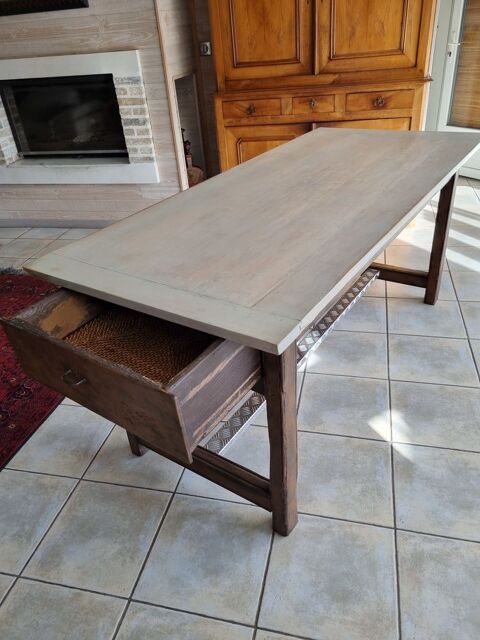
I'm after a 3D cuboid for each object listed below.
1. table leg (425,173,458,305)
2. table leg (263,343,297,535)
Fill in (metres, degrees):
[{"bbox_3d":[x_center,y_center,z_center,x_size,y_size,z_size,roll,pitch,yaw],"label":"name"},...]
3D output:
[{"bbox_3d":[0.940,-0.411,2.235,0.050,0.750,0.064,16,38,31],"label":"table leg"},{"bbox_3d":[0.108,0.291,1.227,0.050,0.750,0.064,16,38,31],"label":"table leg"}]

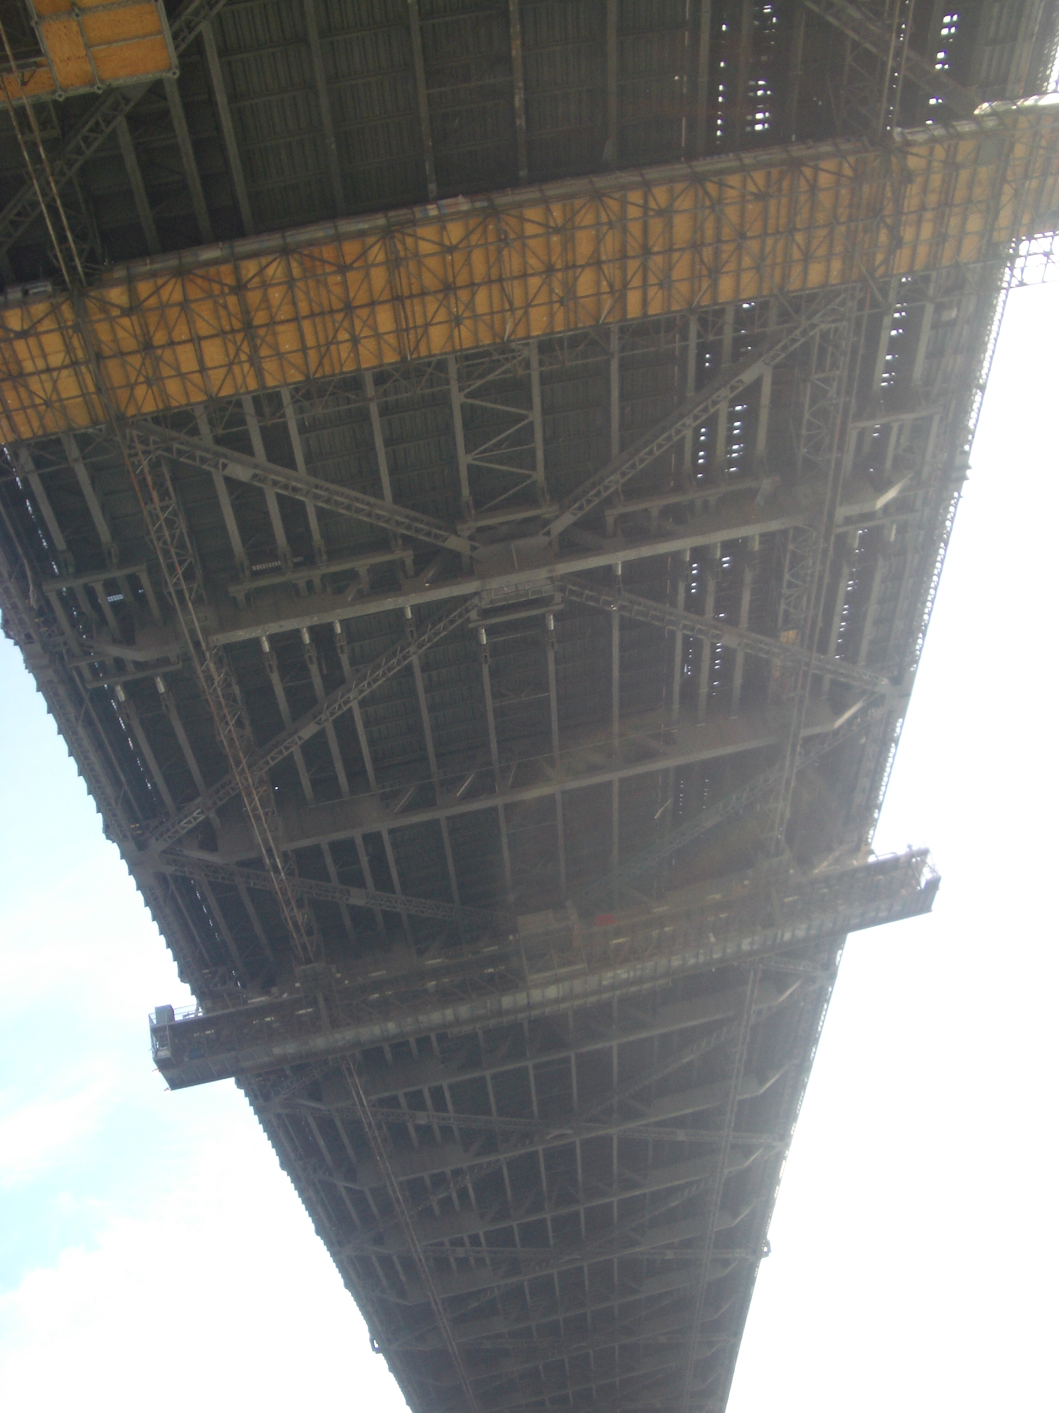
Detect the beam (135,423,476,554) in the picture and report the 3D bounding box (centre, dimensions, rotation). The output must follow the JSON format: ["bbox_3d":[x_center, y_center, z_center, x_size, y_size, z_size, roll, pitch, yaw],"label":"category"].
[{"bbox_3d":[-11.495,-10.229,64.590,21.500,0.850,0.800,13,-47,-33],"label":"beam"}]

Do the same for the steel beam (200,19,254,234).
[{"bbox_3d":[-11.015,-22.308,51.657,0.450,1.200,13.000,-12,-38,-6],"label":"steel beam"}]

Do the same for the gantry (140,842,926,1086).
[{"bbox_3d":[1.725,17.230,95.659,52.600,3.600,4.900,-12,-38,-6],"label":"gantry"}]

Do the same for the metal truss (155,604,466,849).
[{"bbox_3d":[-12.368,1.389,78.436,25.610,0.850,0.800,-35,-42,22],"label":"metal truss"}]

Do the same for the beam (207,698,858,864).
[{"bbox_3d":[0.145,3.915,85.643,40.500,3.100,0.900,-12,-38,-6],"label":"beam"}]

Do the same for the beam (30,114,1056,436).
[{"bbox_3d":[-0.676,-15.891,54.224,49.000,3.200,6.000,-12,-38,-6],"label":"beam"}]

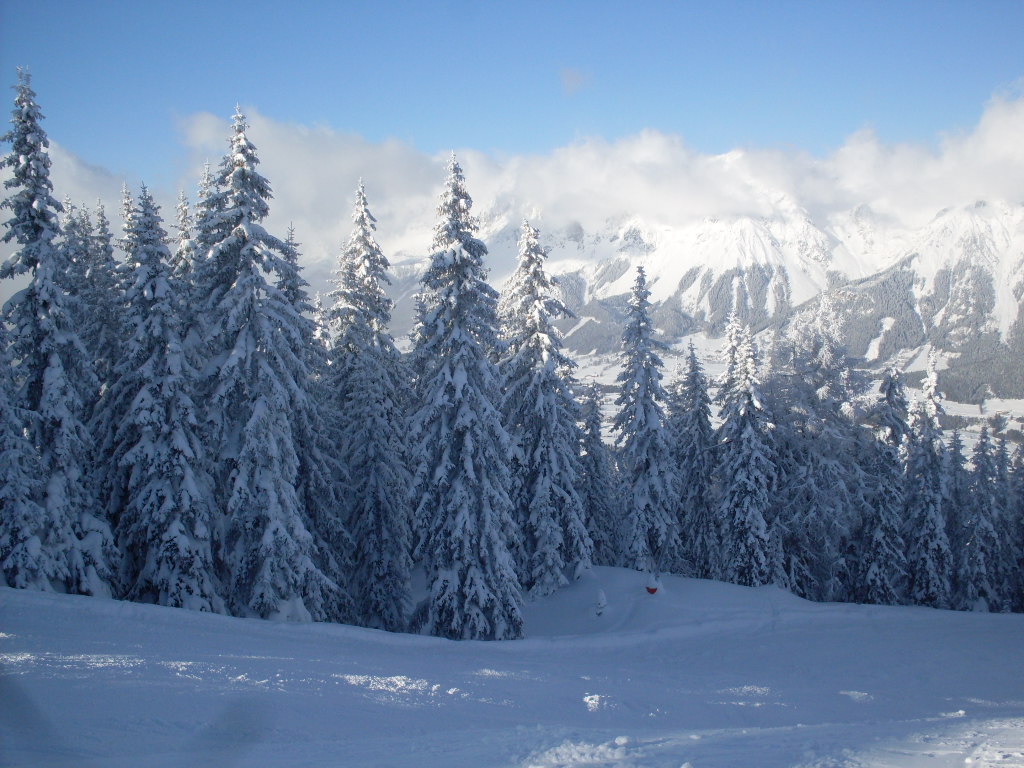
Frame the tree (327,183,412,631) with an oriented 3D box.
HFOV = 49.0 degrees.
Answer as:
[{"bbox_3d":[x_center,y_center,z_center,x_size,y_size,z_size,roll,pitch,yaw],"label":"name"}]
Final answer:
[{"bbox_3d":[-4.340,0.689,34.000,2.720,13.390,2.720,-2,6,0],"label":"tree"}]

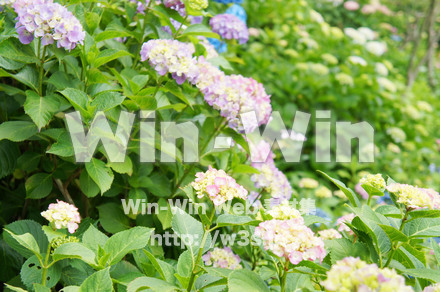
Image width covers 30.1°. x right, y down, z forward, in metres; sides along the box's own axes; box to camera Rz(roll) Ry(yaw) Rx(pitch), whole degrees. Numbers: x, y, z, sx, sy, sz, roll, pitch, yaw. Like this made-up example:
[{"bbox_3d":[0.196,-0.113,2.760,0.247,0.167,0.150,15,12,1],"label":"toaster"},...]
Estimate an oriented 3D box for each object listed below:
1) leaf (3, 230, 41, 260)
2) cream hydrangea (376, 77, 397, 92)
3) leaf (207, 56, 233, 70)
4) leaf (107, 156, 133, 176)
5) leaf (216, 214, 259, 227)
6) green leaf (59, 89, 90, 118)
[{"bbox_3d":[-0.430,0.214,1.780,0.098,0.028,0.048,38,29,-18],"label":"leaf"},{"bbox_3d":[1.201,-0.444,5.900,0.141,0.106,0.137,0,6,0],"label":"cream hydrangea"},{"bbox_3d":[-0.004,-0.234,2.300,0.090,0.028,0.052,20,27,18],"label":"leaf"},{"bbox_3d":[-0.248,0.043,2.000,0.069,0.058,0.050,-4,11,-24],"label":"leaf"},{"bbox_3d":[0.040,0.162,1.780,0.100,0.025,0.050,0,17,15],"label":"leaf"},{"bbox_3d":[-0.329,-0.096,1.850,0.072,0.062,0.050,6,12,30],"label":"green leaf"}]

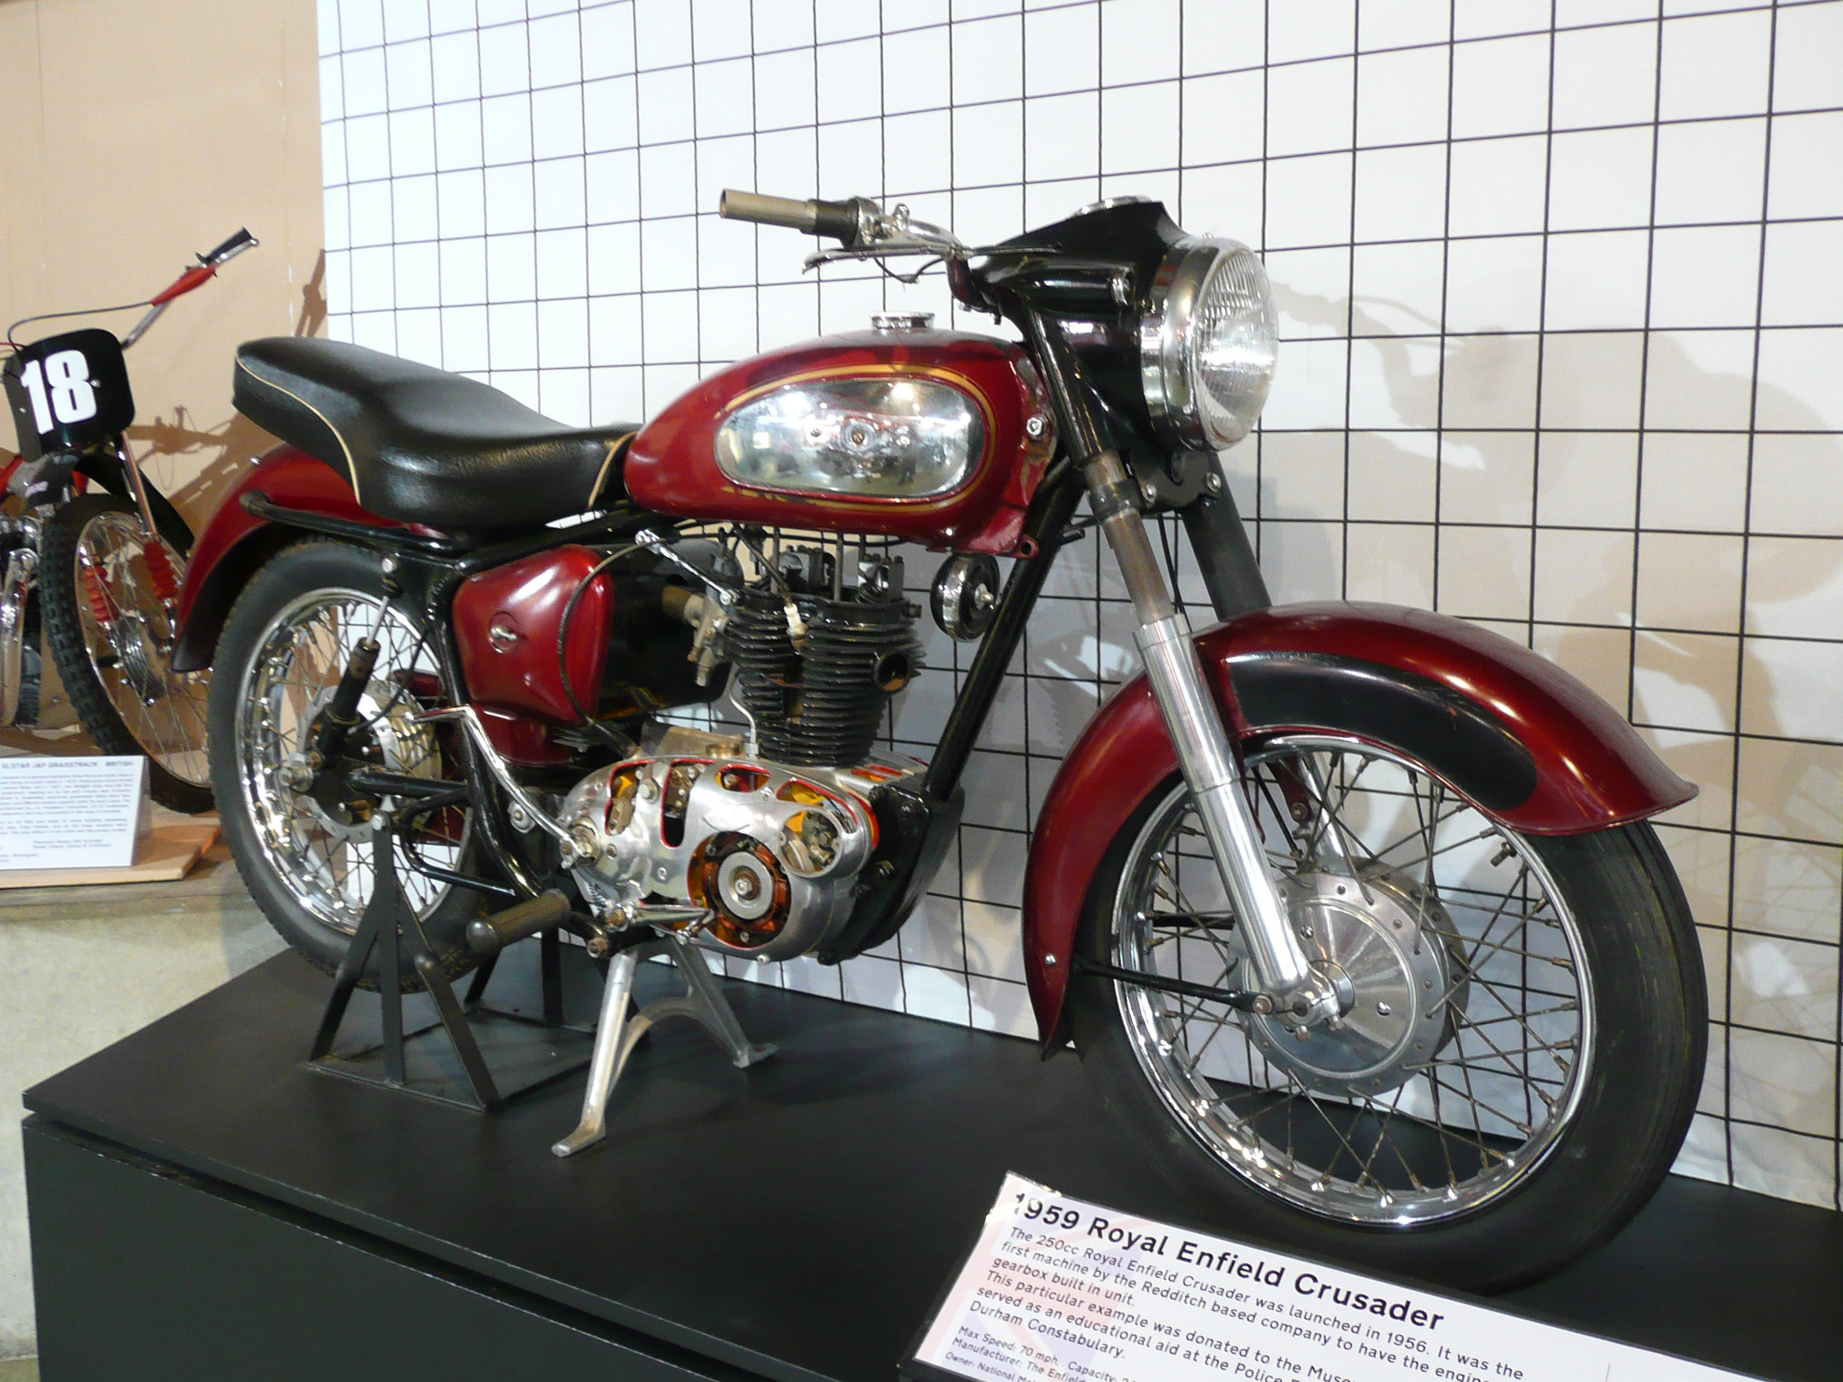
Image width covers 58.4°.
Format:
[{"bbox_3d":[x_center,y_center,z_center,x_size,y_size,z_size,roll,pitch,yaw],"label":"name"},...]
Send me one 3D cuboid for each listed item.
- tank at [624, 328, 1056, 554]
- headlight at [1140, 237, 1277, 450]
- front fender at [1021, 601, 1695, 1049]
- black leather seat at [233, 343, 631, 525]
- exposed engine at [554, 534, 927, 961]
[{"bbox_3d":[-0.079,-0.271,1.762,0.550,0.225,0.255,4,10,29],"label":"tank"},{"bbox_3d":[0.272,-0.325,1.546,0.085,0.195,0.195,5,10,35],"label":"headlight"},{"bbox_3d":[0.386,0.160,1.558,0.630,0.490,0.140,5,10,35],"label":"front fender"},{"bbox_3d":[-0.559,-0.328,2.031,0.630,0.230,0.260,4,10,29],"label":"black leather seat"},{"bbox_3d":[-0.166,0.048,1.861,0.440,0.455,0.280,4,10,29],"label":"exposed engine"}]

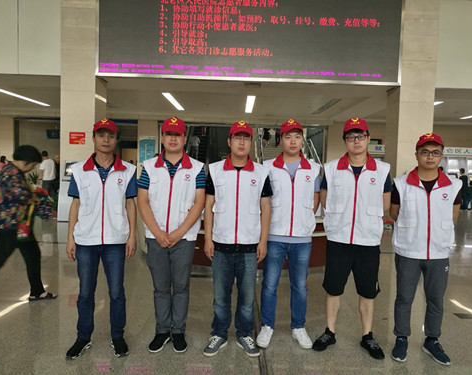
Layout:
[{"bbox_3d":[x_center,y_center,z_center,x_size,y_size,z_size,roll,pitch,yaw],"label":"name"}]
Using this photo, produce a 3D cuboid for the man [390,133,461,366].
[{"bbox_3d":[1.412,0.449,2.948,0.490,1.704,0.360,3,3,14],"label":"man"}]

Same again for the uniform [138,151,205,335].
[{"bbox_3d":[-0.498,0.423,2.986,0.460,1.407,0.290,1,3,-8],"label":"uniform"}]

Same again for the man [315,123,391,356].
[{"bbox_3d":[0.901,0.377,3.017,0.540,1.808,0.350,3,3,15],"label":"man"}]

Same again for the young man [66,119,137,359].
[{"bbox_3d":[-0.987,0.364,2.884,0.500,1.730,0.330,1,3,-15],"label":"young man"}]

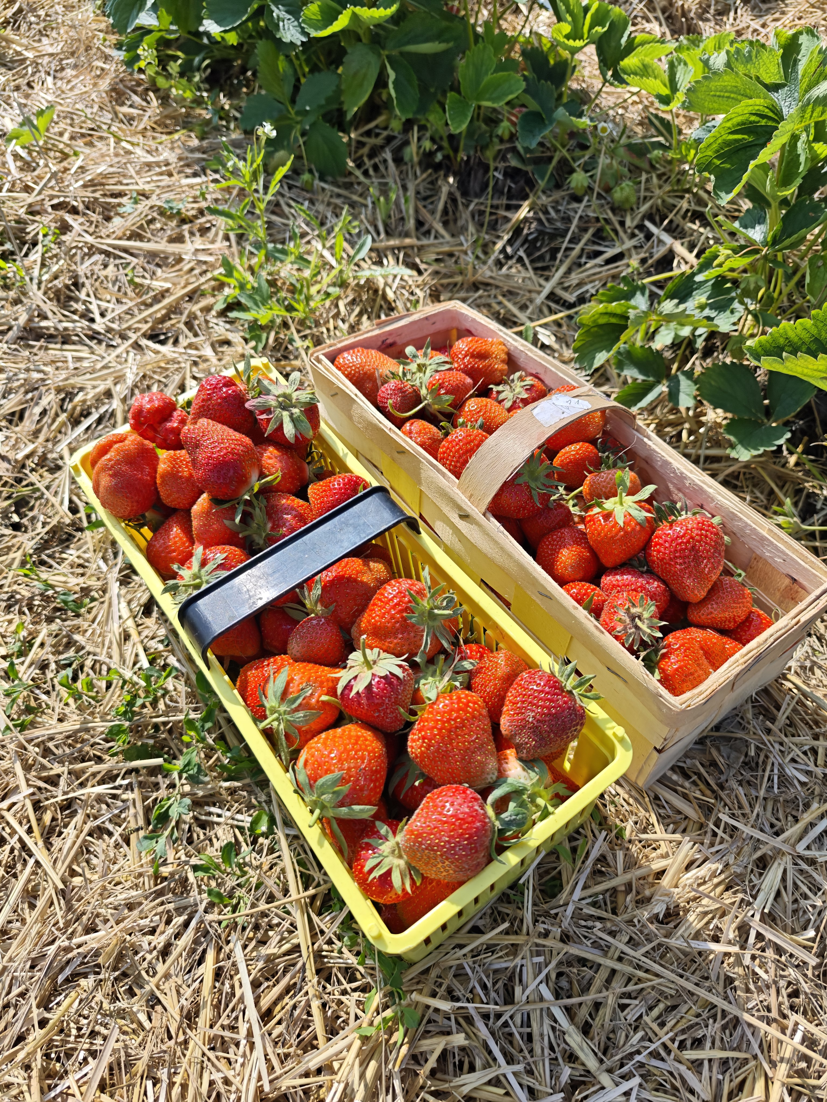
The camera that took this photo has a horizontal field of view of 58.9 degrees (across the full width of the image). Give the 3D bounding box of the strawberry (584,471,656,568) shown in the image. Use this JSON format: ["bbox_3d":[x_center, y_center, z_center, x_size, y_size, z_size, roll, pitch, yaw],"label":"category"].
[{"bbox_3d":[0.133,-0.019,0.472,0.045,0.055,0.045,-5,30,0],"label":"strawberry"}]

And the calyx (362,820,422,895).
[{"bbox_3d":[-0.009,0.146,0.352,0.034,0.013,0.036,0,47,-28],"label":"calyx"}]

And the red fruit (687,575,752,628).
[{"bbox_3d":[0.208,0.033,0.499,0.043,0.038,0.038,-22,16,-7],"label":"red fruit"}]

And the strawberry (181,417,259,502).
[{"bbox_3d":[-0.121,-0.058,0.460,0.045,0.054,0.043,-42,25,0],"label":"strawberry"}]

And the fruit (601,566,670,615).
[{"bbox_3d":[0.149,0.029,0.492,0.044,0.040,0.040,-17,43,-40],"label":"fruit"}]

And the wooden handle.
[{"bbox_3d":[0.098,-0.077,0.510,0.151,0.058,0.029,-29,59,-25],"label":"wooden handle"}]

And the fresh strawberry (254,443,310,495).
[{"bbox_3d":[-0.086,-0.052,0.470,0.041,0.036,0.036,10,90,-11],"label":"fresh strawberry"}]

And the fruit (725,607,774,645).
[{"bbox_3d":[0.228,0.056,0.499,0.036,0.038,0.036,44,33,-12],"label":"fruit"}]

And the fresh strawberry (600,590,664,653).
[{"bbox_3d":[0.121,0.040,0.410,0.036,0.037,0.036,0,90,9],"label":"fresh strawberry"}]

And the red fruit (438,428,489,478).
[{"bbox_3d":[0.040,-0.071,0.550,0.040,0.042,0.040,0,32,0],"label":"red fruit"}]

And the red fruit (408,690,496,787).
[{"bbox_3d":[0.018,0.090,0.350,0.043,0.043,0.048,-31,65,0],"label":"red fruit"}]

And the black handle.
[{"bbox_3d":[-0.059,0.011,0.390,0.135,0.034,0.025,-34,59,-15],"label":"black handle"}]

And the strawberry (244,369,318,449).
[{"bbox_3d":[-0.089,-0.098,0.511,0.047,0.043,0.047,0,69,0],"label":"strawberry"}]

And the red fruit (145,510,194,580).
[{"bbox_3d":[-0.158,-0.004,0.480,0.034,0.034,0.045,22,90,-6],"label":"red fruit"}]

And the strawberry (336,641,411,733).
[{"bbox_3d":[-0.020,0.074,0.395,0.040,0.047,0.040,-17,21,0],"label":"strawberry"}]

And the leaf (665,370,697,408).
[{"bbox_3d":[0.218,-0.132,0.600,0.025,0.009,0.033,-30,65,-13],"label":"leaf"}]

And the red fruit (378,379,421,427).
[{"bbox_3d":[-0.011,-0.118,0.591,0.034,0.038,0.034,11,26,-6],"label":"red fruit"}]

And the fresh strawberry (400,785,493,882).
[{"bbox_3d":[0.015,0.127,0.329,0.044,0.042,0.043,-7,90,-25],"label":"fresh strawberry"}]

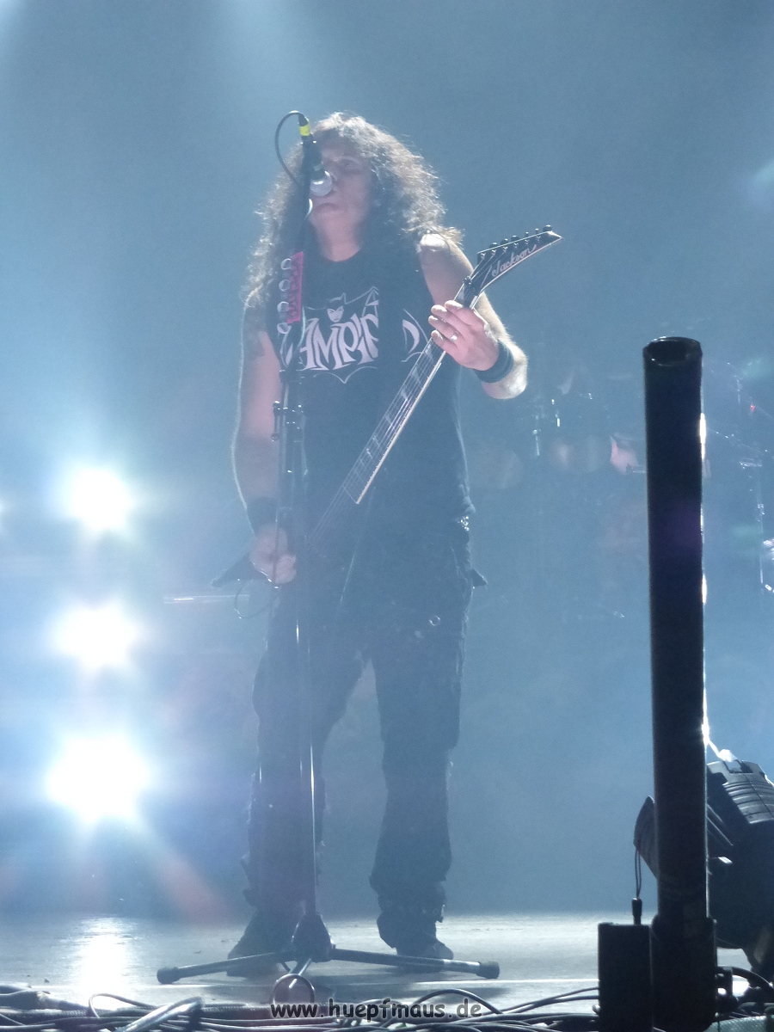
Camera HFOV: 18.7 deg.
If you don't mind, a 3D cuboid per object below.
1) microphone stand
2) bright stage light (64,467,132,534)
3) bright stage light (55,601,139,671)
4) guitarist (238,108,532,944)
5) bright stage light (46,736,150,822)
[{"bbox_3d":[-0.122,0.069,4.316,0.630,1.550,0.560,-1,-8,0],"label":"microphone stand"},{"bbox_3d":[-1.054,-0.058,8.603,0.260,0.250,0.220,-1,-8,0],"label":"bright stage light"},{"bbox_3d":[-1.051,0.438,8.530,0.290,0.260,0.220,-1,-8,0],"label":"bright stage light"},{"bbox_3d":[-0.022,0.046,4.795,0.600,1.754,0.480,-3,-9,14],"label":"guitarist"},{"bbox_3d":[-1.036,0.946,8.455,0.330,0.290,0.240,-1,-8,0],"label":"bright stage light"}]

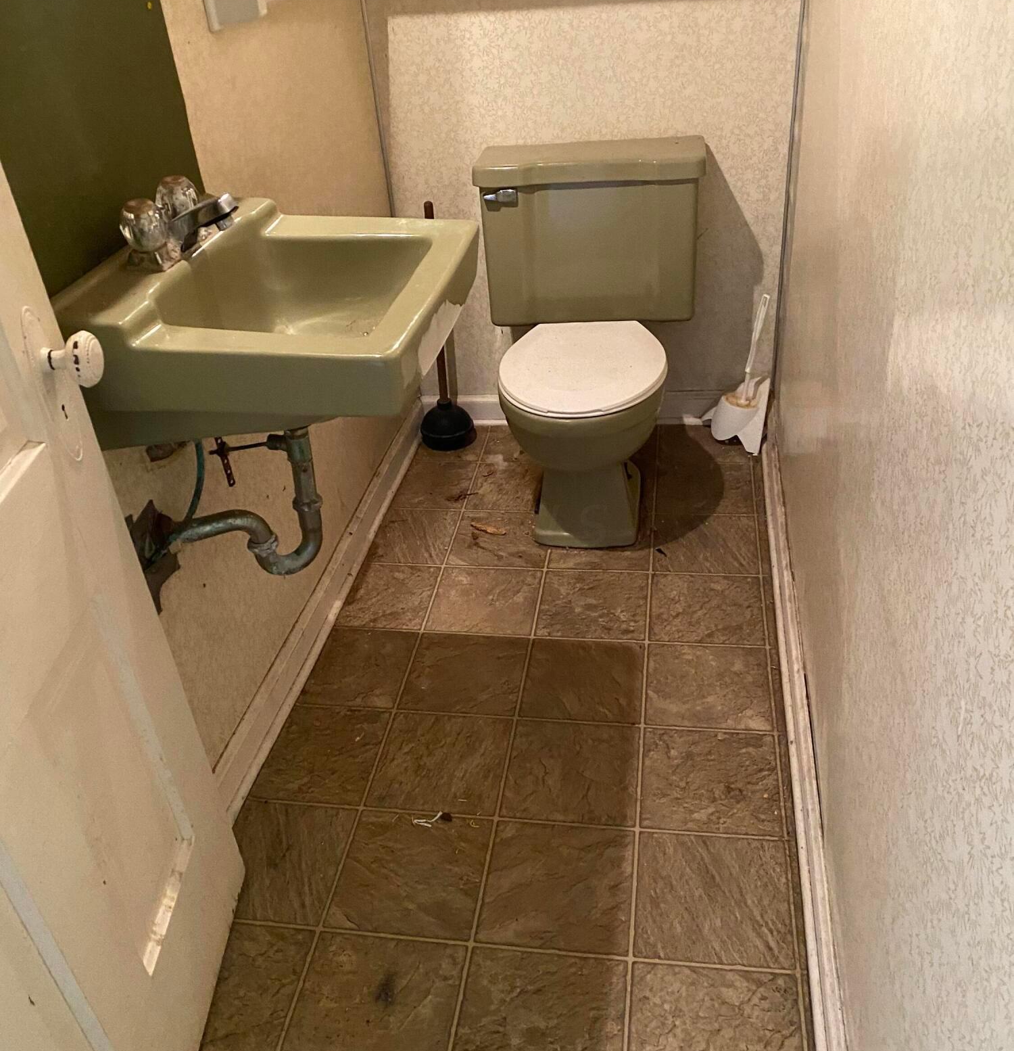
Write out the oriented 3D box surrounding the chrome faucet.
[{"bbox_3d":[-0.436,-0.414,1.387,0.143,0.086,0.159,1,34,10],"label":"chrome faucet"}]

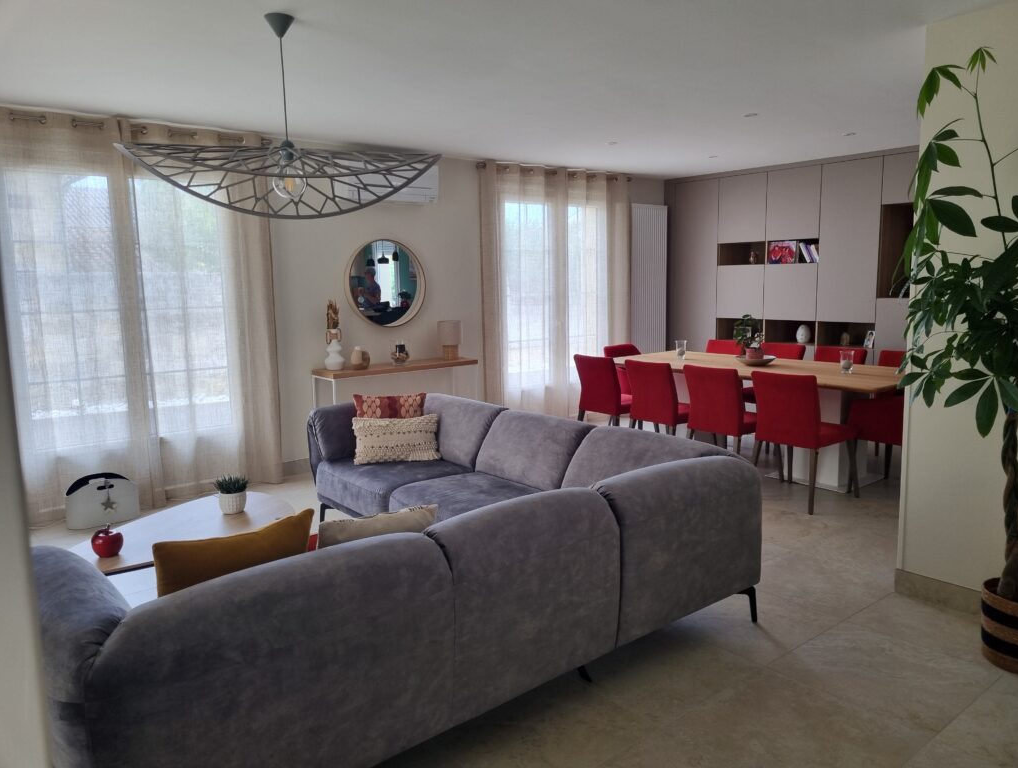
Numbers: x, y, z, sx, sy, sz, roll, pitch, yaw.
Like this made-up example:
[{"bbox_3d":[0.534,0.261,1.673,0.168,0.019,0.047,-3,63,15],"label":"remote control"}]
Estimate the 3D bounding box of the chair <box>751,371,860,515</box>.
[{"bbox_3d":[1.945,0.332,5.046,0.620,0.870,0.445,-7,10,-40],"label":"chair"}]

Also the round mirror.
[{"bbox_3d":[-0.991,-0.811,6.228,0.705,0.705,0.084,-7,10,-39],"label":"round mirror"}]

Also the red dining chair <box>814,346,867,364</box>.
[{"bbox_3d":[2.541,0.160,6.262,0.620,0.870,0.445,-7,10,-40],"label":"red dining chair"}]

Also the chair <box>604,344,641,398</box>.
[{"bbox_3d":[1.200,0.098,6.813,0.560,0.860,0.600,-7,10,-39],"label":"chair"}]

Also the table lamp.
[{"bbox_3d":[-0.506,-0.378,6.651,0.210,0.340,0.210,-1,8,0],"label":"table lamp"}]

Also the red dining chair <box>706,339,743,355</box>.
[{"bbox_3d":[1.838,0.054,7.042,0.600,0.860,0.440,-7,10,-39],"label":"red dining chair"}]

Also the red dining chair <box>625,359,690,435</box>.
[{"bbox_3d":[1.246,0.236,5.863,0.620,0.870,0.445,-7,10,-40],"label":"red dining chair"}]

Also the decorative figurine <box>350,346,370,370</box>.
[{"bbox_3d":[-1.143,-0.200,5.926,0.135,0.180,0.085,-7,10,-39],"label":"decorative figurine"}]

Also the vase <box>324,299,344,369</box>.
[{"bbox_3d":[-1.336,-0.378,5.887,0.150,0.550,0.150,-7,10,-39],"label":"vase"}]

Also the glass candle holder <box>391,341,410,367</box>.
[{"bbox_3d":[-0.893,-0.256,6.327,0.150,0.197,0.150,-1,8,0],"label":"glass candle holder"}]

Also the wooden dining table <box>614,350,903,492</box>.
[{"bbox_3d":[1.948,0.238,6.153,1.270,0.765,2.550,-7,10,-40],"label":"wooden dining table"}]

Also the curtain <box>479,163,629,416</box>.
[{"bbox_3d":[0.505,-0.795,7.395,1.900,2.480,0.150,-7,10,-39],"label":"curtain"}]

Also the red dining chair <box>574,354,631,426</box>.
[{"bbox_3d":[0.907,0.181,6.320,0.620,0.870,0.445,-7,10,-40],"label":"red dining chair"}]

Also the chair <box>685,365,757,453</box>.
[{"bbox_3d":[1.588,0.285,5.448,0.620,0.870,0.445,-7,10,-40],"label":"chair"}]

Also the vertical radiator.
[{"bbox_3d":[1.510,-0.929,8.416,0.585,2.000,0.090,-7,10,-40],"label":"vertical radiator"}]

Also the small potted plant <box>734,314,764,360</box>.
[{"bbox_3d":[1.899,-0.342,6.087,0.225,0.370,0.225,-7,10,-39],"label":"small potted plant"}]

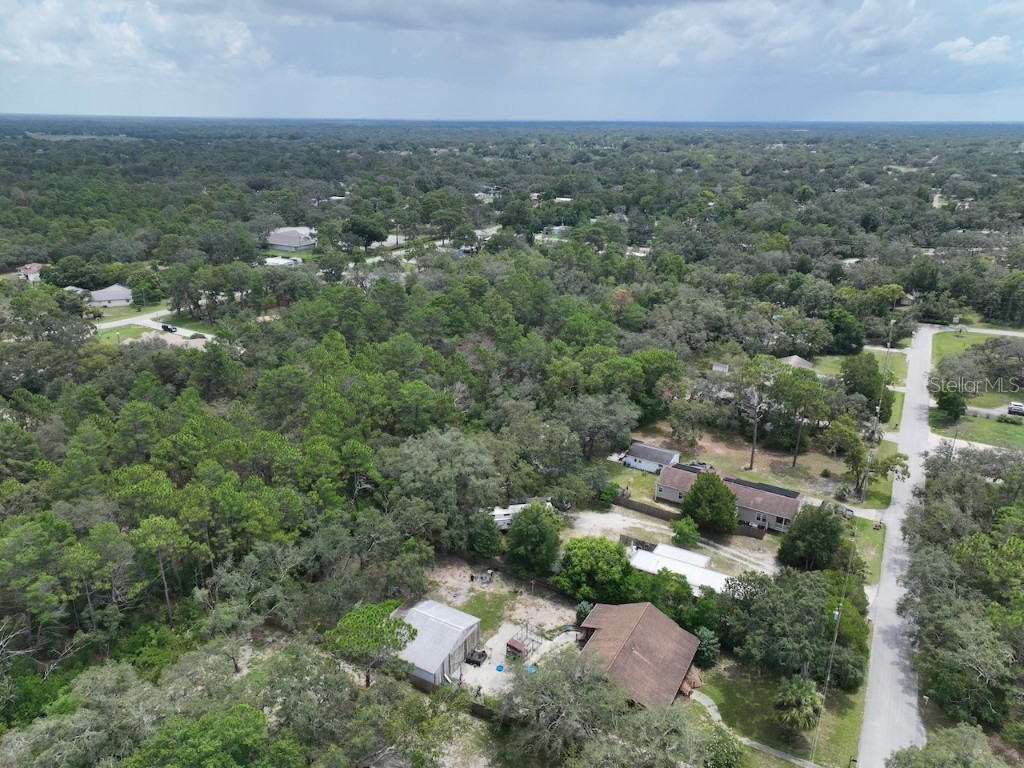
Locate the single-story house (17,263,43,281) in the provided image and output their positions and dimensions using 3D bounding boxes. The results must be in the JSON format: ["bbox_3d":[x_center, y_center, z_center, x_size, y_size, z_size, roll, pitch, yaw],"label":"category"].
[{"bbox_3d":[-194.597,-45.289,287.349,10.000,5.000,10.000,-12,24,-30],"label":"single-story house"}]

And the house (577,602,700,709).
[{"bbox_3d":[13.886,32.116,84.965,13.700,5.300,13.800,12,23,27],"label":"house"}]

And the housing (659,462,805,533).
[{"bbox_3d":[37.346,18.956,121.917,22.931,4.269,9.288,12,23,28],"label":"housing"}]

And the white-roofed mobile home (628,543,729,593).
[{"bbox_3d":[25.362,27.384,100.486,15.800,3.400,6.800,11,23,27],"label":"white-roofed mobile home"}]

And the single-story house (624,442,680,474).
[{"bbox_3d":[27.060,14.010,135.689,8.360,3.700,6.100,12,23,28],"label":"single-story house"}]

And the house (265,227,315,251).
[{"bbox_3d":[-111.273,-72.611,359.565,20.000,6.500,18.500,11,23,26],"label":"house"}]

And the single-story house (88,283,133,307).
[{"bbox_3d":[-142.186,-31.097,249.746,14.400,5.600,14.600,-8,22,-22],"label":"single-story house"}]

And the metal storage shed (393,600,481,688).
[{"bbox_3d":[-9.587,31.219,86.037,7.600,4.850,10.150,12,23,27],"label":"metal storage shed"}]

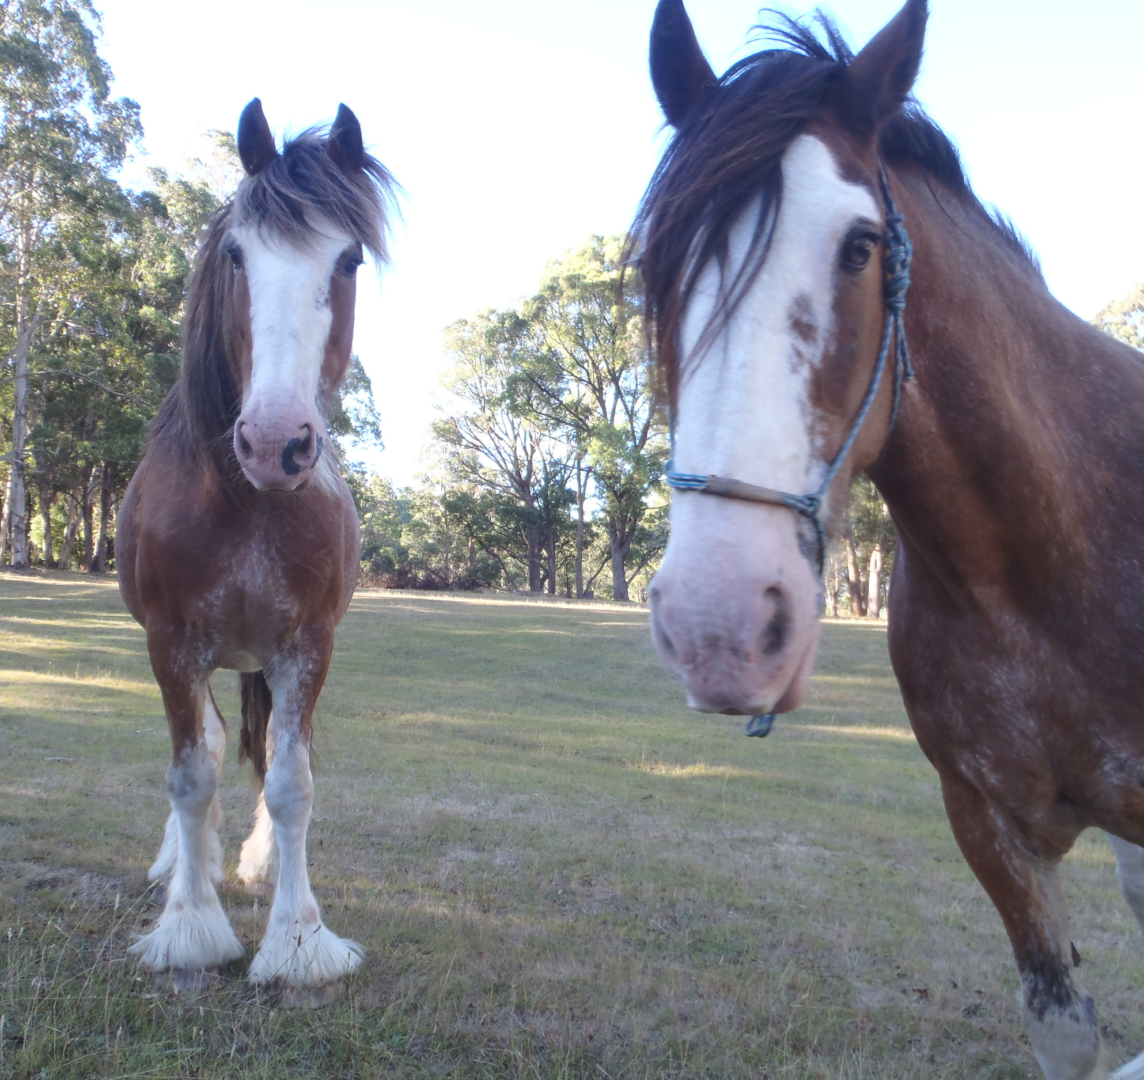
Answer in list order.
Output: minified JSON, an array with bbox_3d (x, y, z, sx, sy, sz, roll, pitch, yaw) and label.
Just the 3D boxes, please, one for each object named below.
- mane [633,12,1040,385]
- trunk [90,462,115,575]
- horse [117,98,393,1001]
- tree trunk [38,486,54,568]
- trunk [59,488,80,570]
[{"bbox_3d":[0.375,-0.370,1.500,0.320,0.450,0.780,1,-1,30],"label":"mane"},{"bbox_3d":[-15.323,-0.752,38.000,0.624,3.597,0.624,2,-1,-22],"label":"trunk"},{"bbox_3d":[-0.900,0.060,3.200,0.700,2.060,2.050,2,-1,-16],"label":"horse"},{"bbox_3d":[-18.061,-0.464,40.000,0.444,2.820,0.444,2,-1,-24],"label":"tree trunk"},{"bbox_3d":[-17.249,-0.406,40.000,0.541,2.859,0.541,2,-1,-23],"label":"trunk"}]

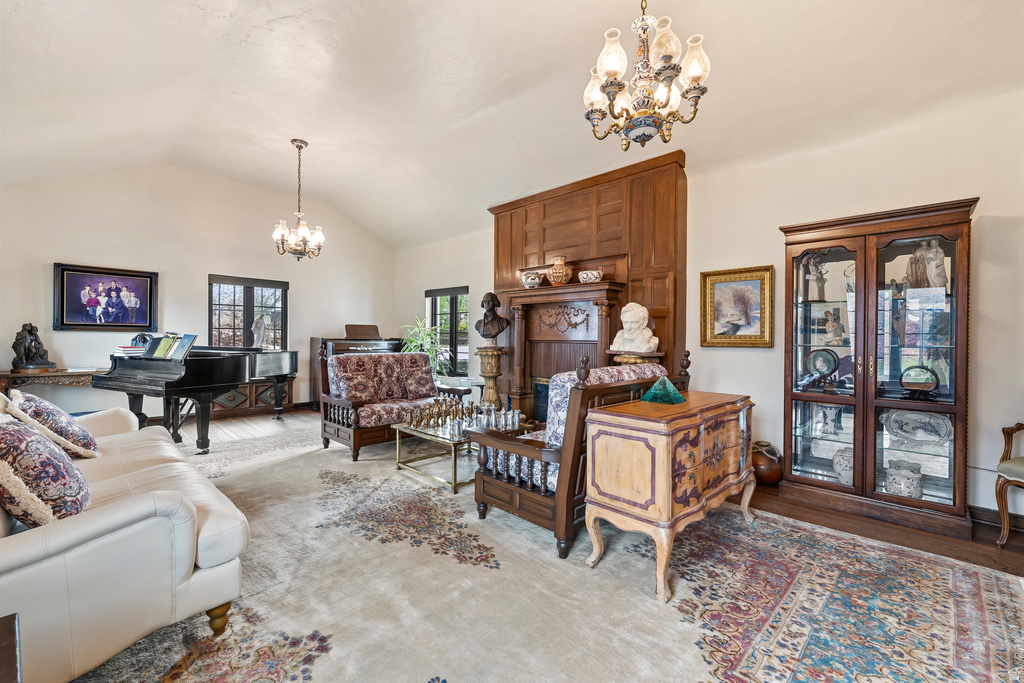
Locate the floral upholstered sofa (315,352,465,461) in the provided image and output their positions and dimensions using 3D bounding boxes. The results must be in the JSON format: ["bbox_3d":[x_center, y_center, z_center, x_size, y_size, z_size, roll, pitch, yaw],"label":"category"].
[{"bbox_3d":[-1.336,0.619,4.897,0.936,1.090,1.463,1,0,44],"label":"floral upholstered sofa"}]

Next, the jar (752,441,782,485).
[{"bbox_3d":[2.113,1.014,3.569,0.330,0.360,0.330,1,1,45],"label":"jar"}]

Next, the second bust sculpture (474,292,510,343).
[{"bbox_3d":[-0.249,-0.277,5.318,0.460,0.670,0.280,1,0,33],"label":"second bust sculpture"}]

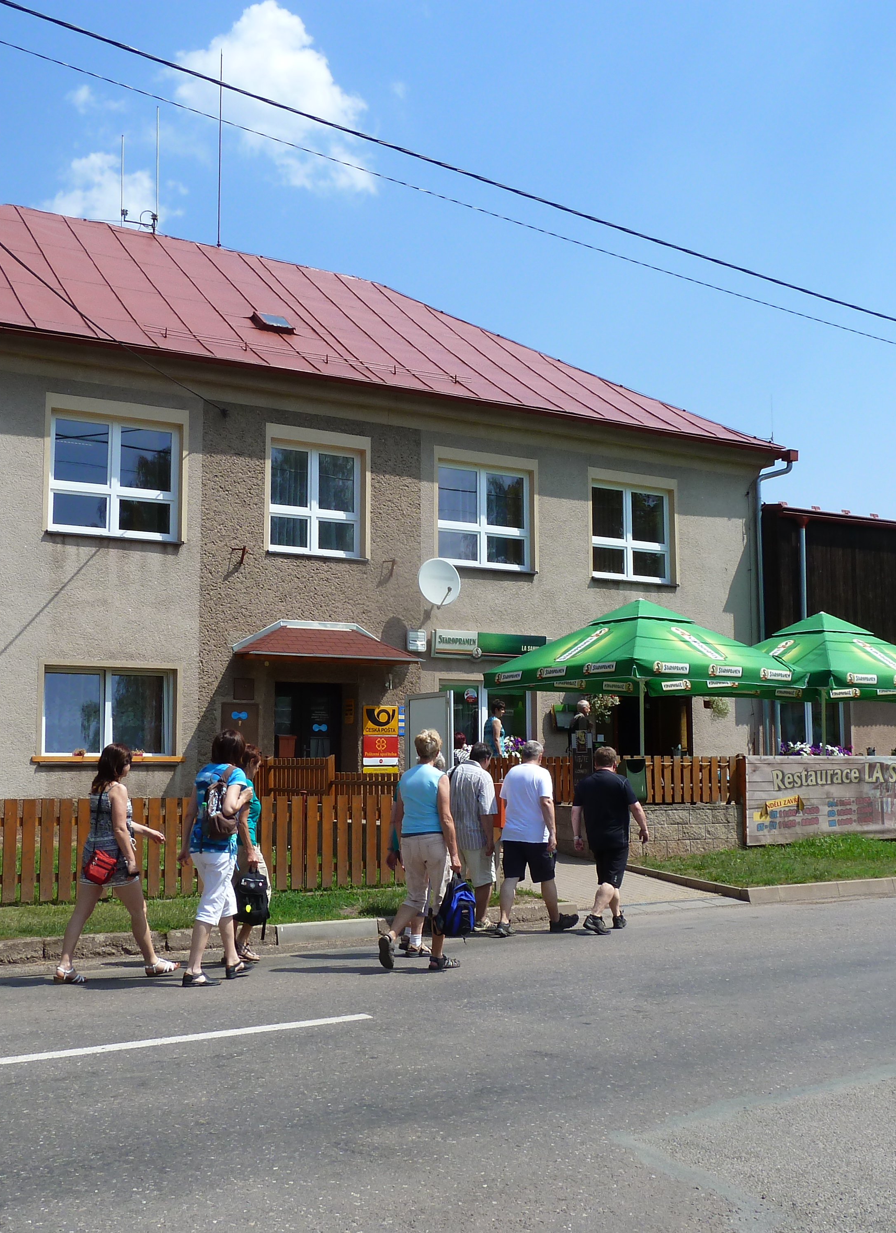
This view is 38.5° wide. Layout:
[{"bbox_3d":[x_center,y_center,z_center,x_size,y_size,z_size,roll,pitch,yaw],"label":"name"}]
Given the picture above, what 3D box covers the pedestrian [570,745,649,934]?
[{"bbox_3d":[1.467,2.015,11.557,0.620,1.660,0.500,-4,-7,30],"label":"pedestrian"}]

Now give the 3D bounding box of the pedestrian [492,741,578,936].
[{"bbox_3d":[0.801,1.981,11.536,0.580,1.724,0.650,-5,-7,40],"label":"pedestrian"}]

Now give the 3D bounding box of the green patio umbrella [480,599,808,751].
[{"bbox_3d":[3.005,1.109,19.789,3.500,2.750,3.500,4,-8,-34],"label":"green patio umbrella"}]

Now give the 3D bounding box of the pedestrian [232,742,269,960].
[{"bbox_3d":[-1.530,1.819,9.933,0.500,1.669,0.500,4,-7,-32],"label":"pedestrian"}]

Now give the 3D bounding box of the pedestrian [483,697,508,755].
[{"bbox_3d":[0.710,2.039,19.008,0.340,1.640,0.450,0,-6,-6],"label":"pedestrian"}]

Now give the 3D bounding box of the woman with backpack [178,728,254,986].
[{"bbox_3d":[-1.569,1.640,8.836,0.530,1.724,0.560,-5,-8,44],"label":"woman with backpack"}]

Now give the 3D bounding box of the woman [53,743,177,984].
[{"bbox_3d":[-2.328,1.697,8.909,0.820,1.620,0.500,3,-7,-25],"label":"woman"}]

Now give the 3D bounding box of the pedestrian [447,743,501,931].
[{"bbox_3d":[0.259,2.023,11.936,0.550,1.731,0.480,-5,-8,44],"label":"pedestrian"}]

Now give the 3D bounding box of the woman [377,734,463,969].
[{"bbox_3d":[-0.186,1.687,9.336,0.530,1.731,0.620,-4,-7,36],"label":"woman"}]

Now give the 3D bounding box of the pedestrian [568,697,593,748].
[{"bbox_3d":[2.138,2.199,20.403,0.360,1.720,0.500,2,-7,-17],"label":"pedestrian"}]

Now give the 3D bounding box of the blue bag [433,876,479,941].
[{"bbox_3d":[0.056,2.115,9.300,0.220,0.460,0.290,-3,-7,30],"label":"blue bag"}]

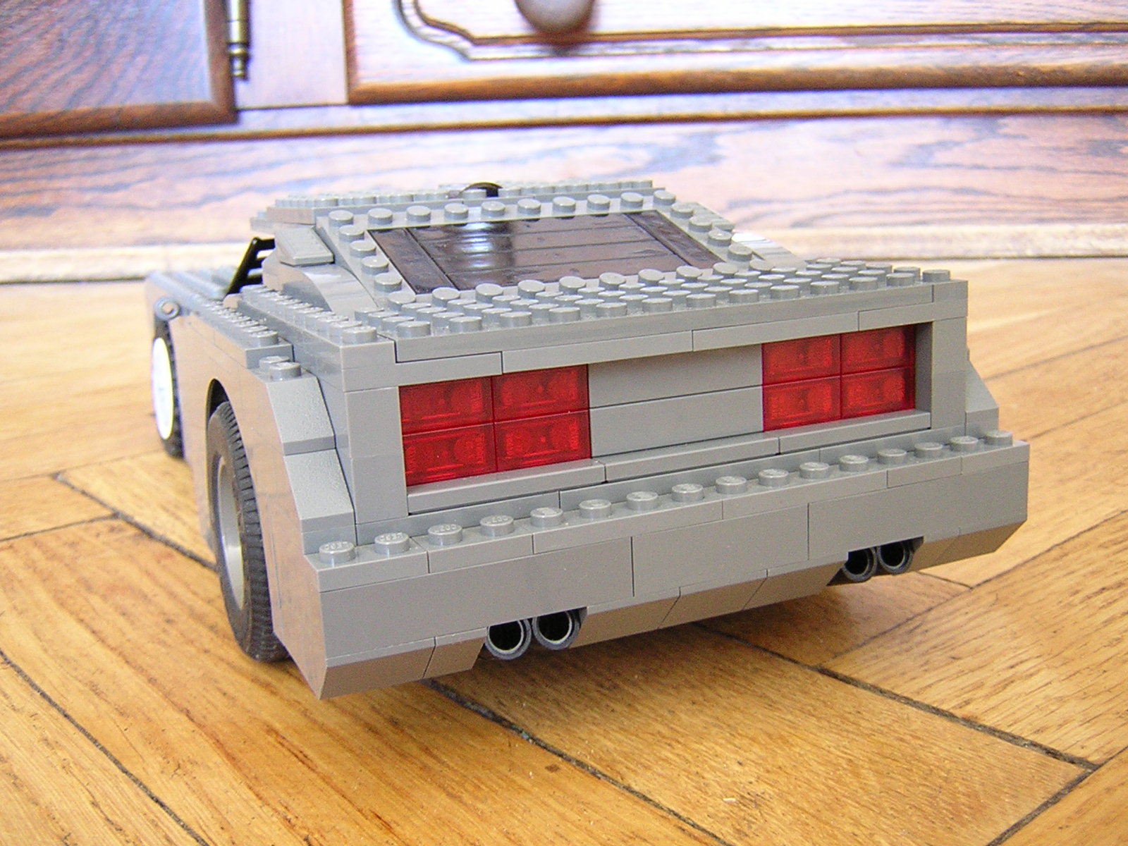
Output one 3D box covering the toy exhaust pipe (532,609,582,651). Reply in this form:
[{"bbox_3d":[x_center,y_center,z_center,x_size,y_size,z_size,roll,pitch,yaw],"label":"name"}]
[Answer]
[{"bbox_3d":[-0.004,0.030,0.186,0.007,0.007,0.016,-8,6,-22],"label":"toy exhaust pipe"}]

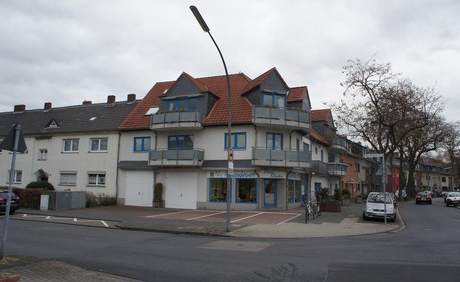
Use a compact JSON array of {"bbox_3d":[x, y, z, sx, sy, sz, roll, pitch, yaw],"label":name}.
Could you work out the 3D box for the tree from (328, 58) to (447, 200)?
[{"bbox_3d":[21.395,-1.231,47.007,14.000,18.800,14.000,-2,-8,25],"label":"tree"}]

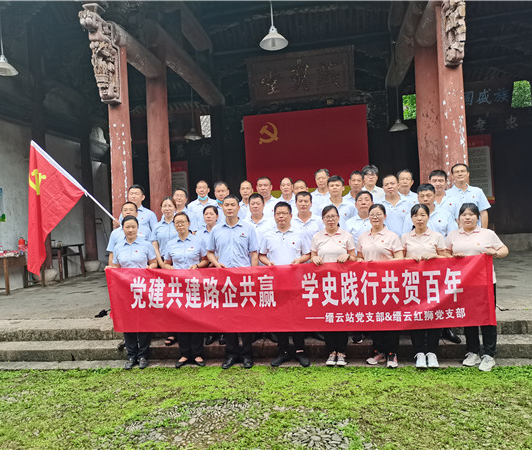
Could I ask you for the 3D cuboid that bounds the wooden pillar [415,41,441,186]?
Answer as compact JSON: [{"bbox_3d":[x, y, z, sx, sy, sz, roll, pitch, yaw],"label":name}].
[{"bbox_3d":[2.926,-1.279,8.013,0.400,3.923,0.400,-3,0,9],"label":"wooden pillar"}]

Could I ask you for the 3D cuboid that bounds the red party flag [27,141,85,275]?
[{"bbox_3d":[-2.522,-0.210,5.400,0.620,1.560,0.250,-3,0,-5],"label":"red party flag"}]

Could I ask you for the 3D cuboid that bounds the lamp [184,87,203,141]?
[{"bbox_3d":[-1.823,-2.759,11.182,0.430,1.324,0.430,-3,0,9],"label":"lamp"}]

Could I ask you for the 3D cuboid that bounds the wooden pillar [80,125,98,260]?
[{"bbox_3d":[-5.458,-1.026,13.850,0.330,4.241,0.330,-3,0,9],"label":"wooden pillar"}]

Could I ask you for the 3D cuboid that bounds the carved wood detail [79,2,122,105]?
[{"bbox_3d":[-2.469,-2.493,6.782,0.270,1.292,0.720,-3,0,9],"label":"carved wood detail"}]

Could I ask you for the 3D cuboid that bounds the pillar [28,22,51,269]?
[{"bbox_3d":[-5.856,-2.060,11.633,0.330,6.402,0.330,-3,0,9],"label":"pillar"}]

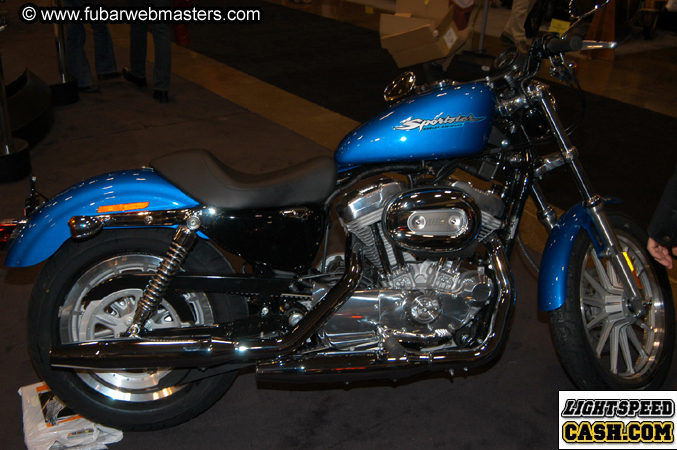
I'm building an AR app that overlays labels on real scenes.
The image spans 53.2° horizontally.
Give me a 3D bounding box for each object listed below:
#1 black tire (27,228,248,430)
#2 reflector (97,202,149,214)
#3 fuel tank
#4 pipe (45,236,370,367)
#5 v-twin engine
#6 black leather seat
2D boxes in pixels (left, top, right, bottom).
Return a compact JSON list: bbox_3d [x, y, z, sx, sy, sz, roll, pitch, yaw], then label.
[{"bbox_3d":[-0.587,0.300,2.019,0.646,0.646,0.150,-1,10,-6],"label":"black tire"},{"bbox_3d":[-0.591,-0.046,1.861,0.142,0.020,0.010,-5,10,-6],"label":"reflector"},{"bbox_3d":[0.225,-0.302,2.010,0.475,0.230,0.275,-1,10,-6],"label":"fuel tank"},{"bbox_3d":[-0.354,0.222,1.853,0.840,0.345,0.160,-1,10,-6],"label":"pipe"},{"bbox_3d":[0.209,0.116,2.056,0.570,0.515,0.390,-1,9,-7],"label":"v-twin engine"},{"bbox_3d":[-0.276,-0.141,1.980,0.535,0.170,0.280,-1,10,-6],"label":"black leather seat"}]

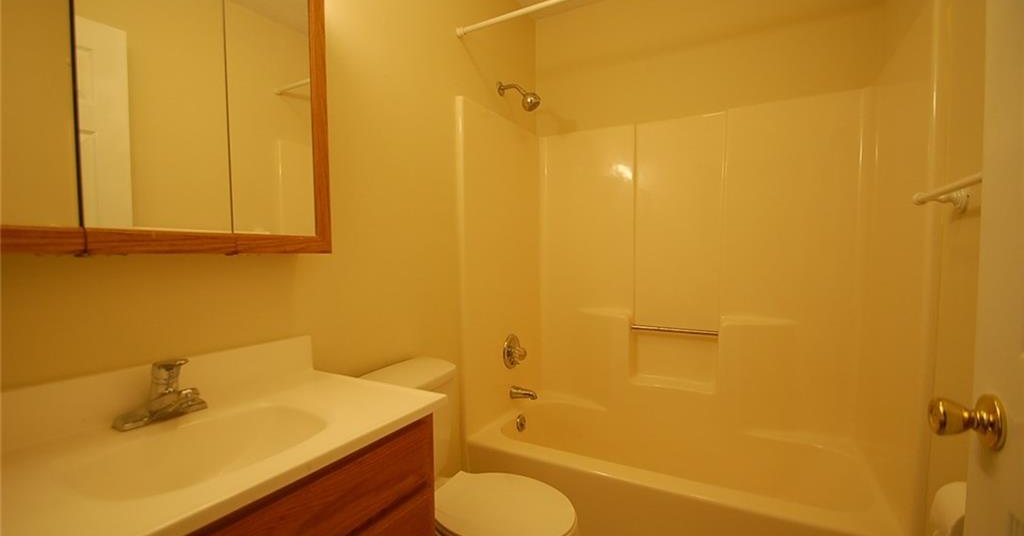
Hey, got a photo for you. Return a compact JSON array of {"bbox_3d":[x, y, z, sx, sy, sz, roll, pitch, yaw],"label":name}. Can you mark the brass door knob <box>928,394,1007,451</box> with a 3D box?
[{"bbox_3d":[0.561,0.189,0.530,0.057,0.066,0.066,1,2,29],"label":"brass door knob"}]

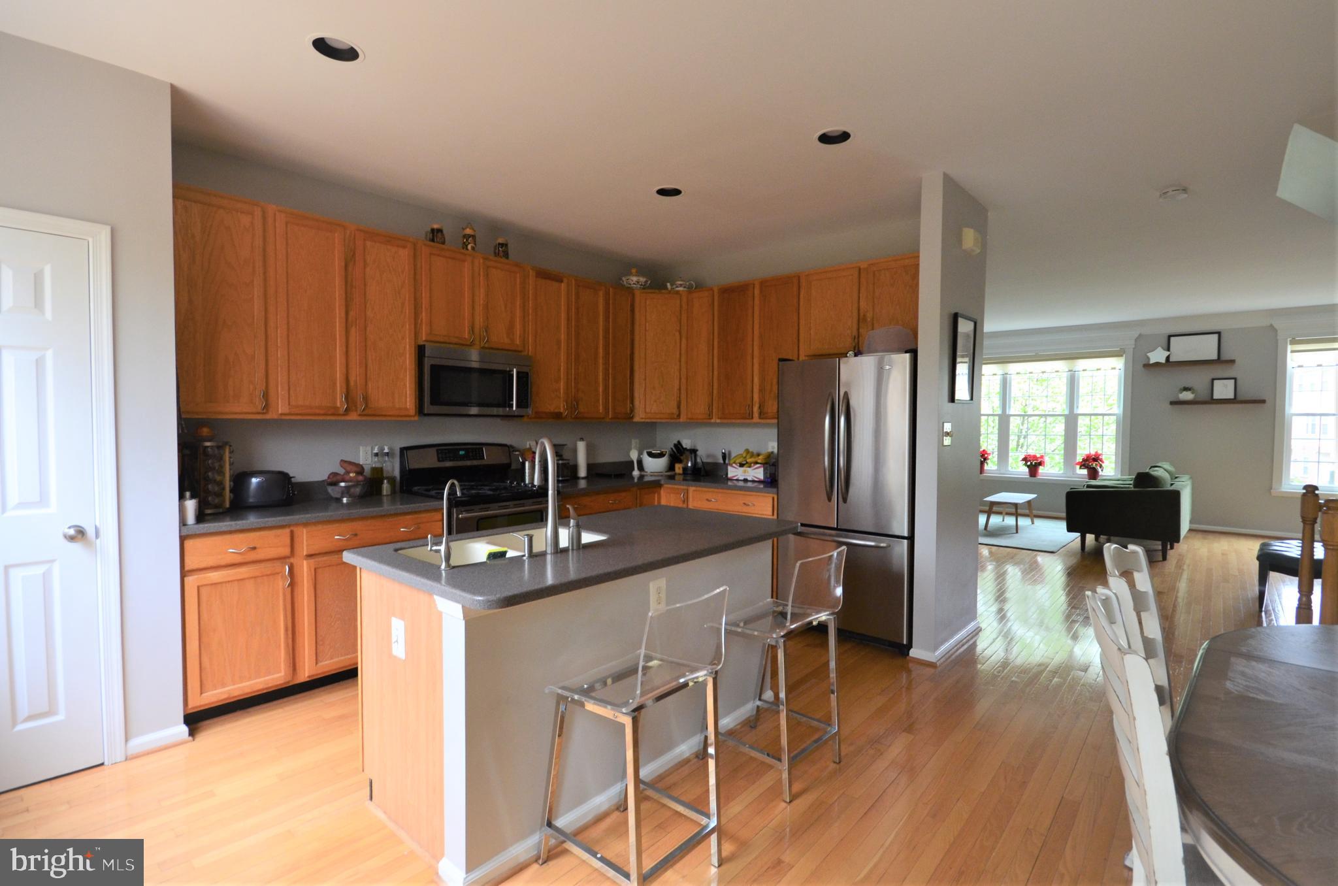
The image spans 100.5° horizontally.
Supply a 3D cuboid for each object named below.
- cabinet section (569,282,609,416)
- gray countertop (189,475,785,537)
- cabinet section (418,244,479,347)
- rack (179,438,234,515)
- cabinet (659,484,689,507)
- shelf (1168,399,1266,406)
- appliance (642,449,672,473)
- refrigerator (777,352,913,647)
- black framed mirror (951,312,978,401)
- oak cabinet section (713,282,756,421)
[{"bbox_3d":[-0.729,-0.708,4.429,0.330,1.062,0.379,2,3,42],"label":"cabinet section"},{"bbox_3d":[-0.761,0.340,3.454,1.550,0.040,3.490,2,3,45],"label":"gray countertop"},{"bbox_3d":[-1.487,-0.914,3.581,0.330,0.596,0.389,2,3,42],"label":"cabinet section"},{"bbox_3d":[-2.262,0.168,2.766,0.180,0.345,0.180,-1,2,-45],"label":"rack"},{"bbox_3d":[0.224,0.764,4.550,0.270,0.885,0.620,2,2,35],"label":"cabinet"},{"bbox_3d":[6.665,-0.490,6.778,0.830,0.050,0.170,2,2,43],"label":"shelf"},{"bbox_3d":[-0.111,0.156,4.906,0.250,0.210,0.300,0,2,-5],"label":"appliance"},{"bbox_3d":[1.248,0.353,3.696,0.830,1.770,0.770,2,2,35],"label":"refrigerator"},{"bbox_3d":[1.738,-0.488,3.270,0.030,0.500,0.350,4,5,44],"label":"black framed mirror"},{"bbox_3d":[0.616,-0.700,4.507,0.403,1.062,0.330,2,3,42],"label":"oak cabinet section"}]

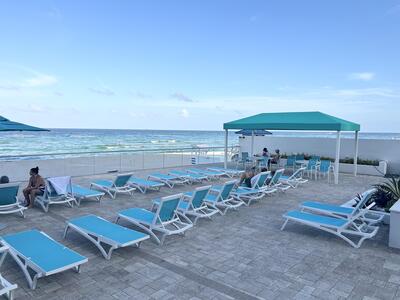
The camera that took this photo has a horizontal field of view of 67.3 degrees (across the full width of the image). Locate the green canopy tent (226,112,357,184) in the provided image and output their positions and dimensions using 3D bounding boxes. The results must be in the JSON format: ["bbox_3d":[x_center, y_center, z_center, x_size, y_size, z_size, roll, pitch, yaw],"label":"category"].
[{"bbox_3d":[4.577,-0.352,15.636,6.050,3.170,3.150,4,5,41],"label":"green canopy tent"}]

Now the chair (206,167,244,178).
[{"bbox_3d":[1.190,1.090,14.415,1.920,0.370,0.700,4,5,41],"label":"chair"}]

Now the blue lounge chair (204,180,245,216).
[{"bbox_3d":[0.338,1.229,8.445,1.796,0.888,0.671,4,5,40],"label":"blue lounge chair"}]

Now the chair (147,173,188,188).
[{"bbox_3d":[-1.279,1.180,11.895,1.880,0.450,0.700,4,5,41],"label":"chair"}]

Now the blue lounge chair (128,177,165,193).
[{"bbox_3d":[-2.154,1.282,11.033,1.835,0.375,0.671,4,5,39],"label":"blue lounge chair"}]

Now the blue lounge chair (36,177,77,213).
[{"bbox_3d":[-4.249,1.135,8.495,1.830,0.900,0.700,4,5,41],"label":"blue lounge chair"}]

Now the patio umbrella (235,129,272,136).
[{"bbox_3d":[3.924,-1.426,21.750,2.720,0.750,2.720,1,4,0],"label":"patio umbrella"}]

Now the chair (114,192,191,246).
[{"bbox_3d":[-0.999,1.292,6.316,1.830,0.930,0.700,4,5,41],"label":"chair"}]

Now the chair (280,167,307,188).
[{"bbox_3d":[3.339,1.046,12.042,1.830,0.800,0.700,4,5,41],"label":"chair"}]

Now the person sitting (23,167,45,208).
[{"bbox_3d":[-4.655,0.992,8.460,0.660,1.180,0.460,-1,4,-30],"label":"person sitting"}]

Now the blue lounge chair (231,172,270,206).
[{"bbox_3d":[1.326,1.139,9.655,1.796,0.937,0.750,4,5,41],"label":"blue lounge chair"}]

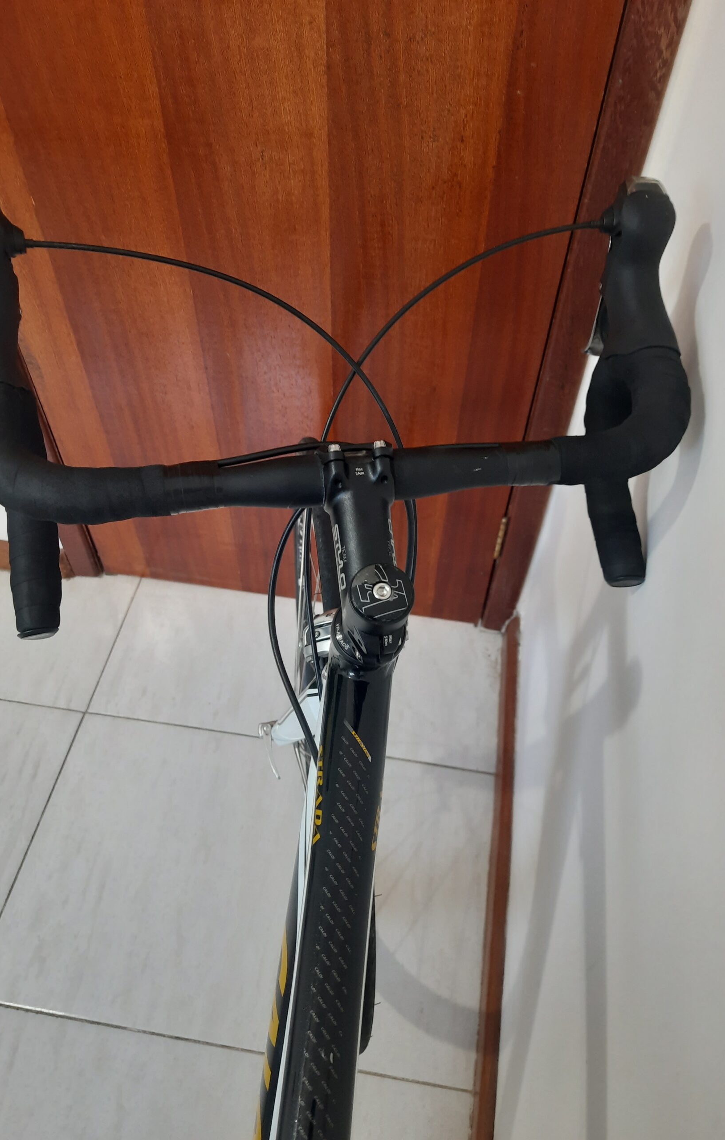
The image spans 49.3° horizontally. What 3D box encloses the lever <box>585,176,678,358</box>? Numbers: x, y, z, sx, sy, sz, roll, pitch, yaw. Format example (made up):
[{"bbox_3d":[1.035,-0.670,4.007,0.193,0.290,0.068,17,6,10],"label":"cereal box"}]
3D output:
[{"bbox_3d":[0.188,-0.191,0.552,0.056,0.152,0.110,-7,51,-7],"label":"lever"}]

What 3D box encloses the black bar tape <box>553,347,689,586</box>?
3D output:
[{"bbox_3d":[0.160,-0.074,0.578,0.112,0.175,0.134,-7,51,-7],"label":"black bar tape"}]

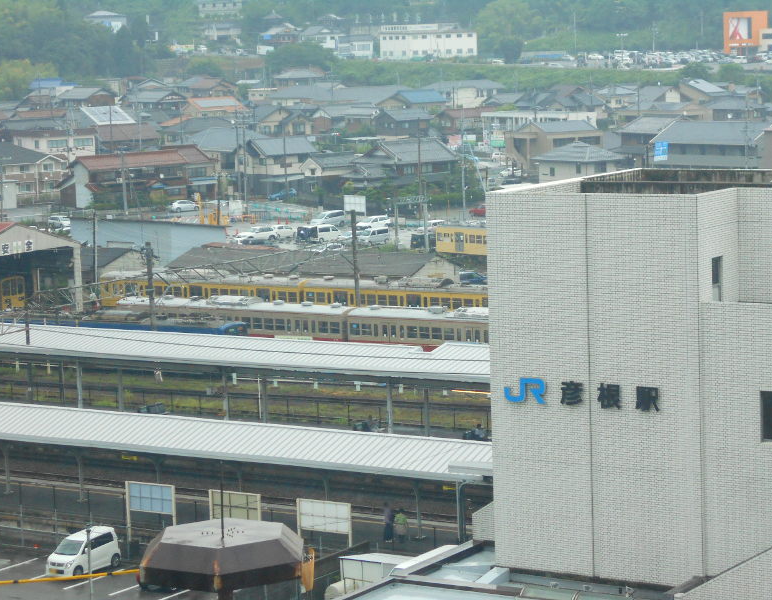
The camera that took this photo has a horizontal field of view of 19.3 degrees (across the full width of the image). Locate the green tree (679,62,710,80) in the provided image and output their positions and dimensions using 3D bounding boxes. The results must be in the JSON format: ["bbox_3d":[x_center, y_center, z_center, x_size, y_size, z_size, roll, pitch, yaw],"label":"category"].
[{"bbox_3d":[73.148,-53.823,537.000,7.500,5.500,7.000,-2,7,0],"label":"green tree"}]

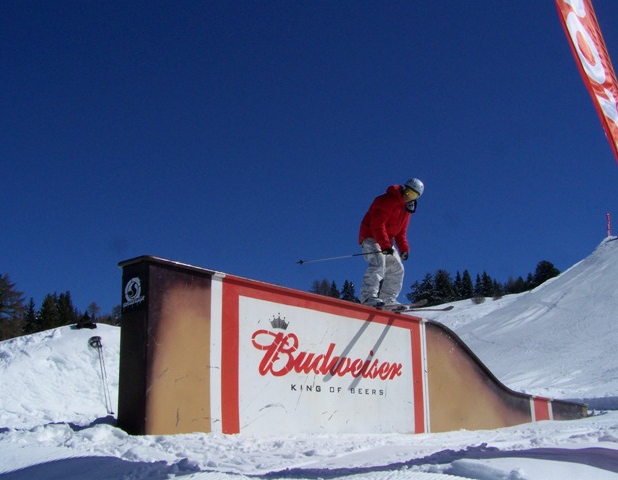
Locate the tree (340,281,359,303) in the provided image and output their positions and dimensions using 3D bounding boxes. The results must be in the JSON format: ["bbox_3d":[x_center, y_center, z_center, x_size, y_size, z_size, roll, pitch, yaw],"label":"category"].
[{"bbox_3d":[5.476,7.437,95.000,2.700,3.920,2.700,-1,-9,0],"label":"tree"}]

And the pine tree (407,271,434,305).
[{"bbox_3d":[14.283,6.533,90.000,3.330,4.740,3.330,-1,-9,0],"label":"pine tree"}]

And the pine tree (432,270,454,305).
[{"bbox_3d":[17.101,6.405,90.000,2.950,5.000,2.950,-1,-9,0],"label":"pine tree"}]

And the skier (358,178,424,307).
[{"bbox_3d":[0.986,0.030,8.500,0.640,1.560,0.560,-6,-10,28],"label":"skier"}]

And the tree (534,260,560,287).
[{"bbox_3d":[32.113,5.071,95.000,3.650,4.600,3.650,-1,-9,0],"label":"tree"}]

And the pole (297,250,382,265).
[{"bbox_3d":[0.428,0.200,8.250,1.150,0.070,0.070,-7,-10,5],"label":"pole"}]

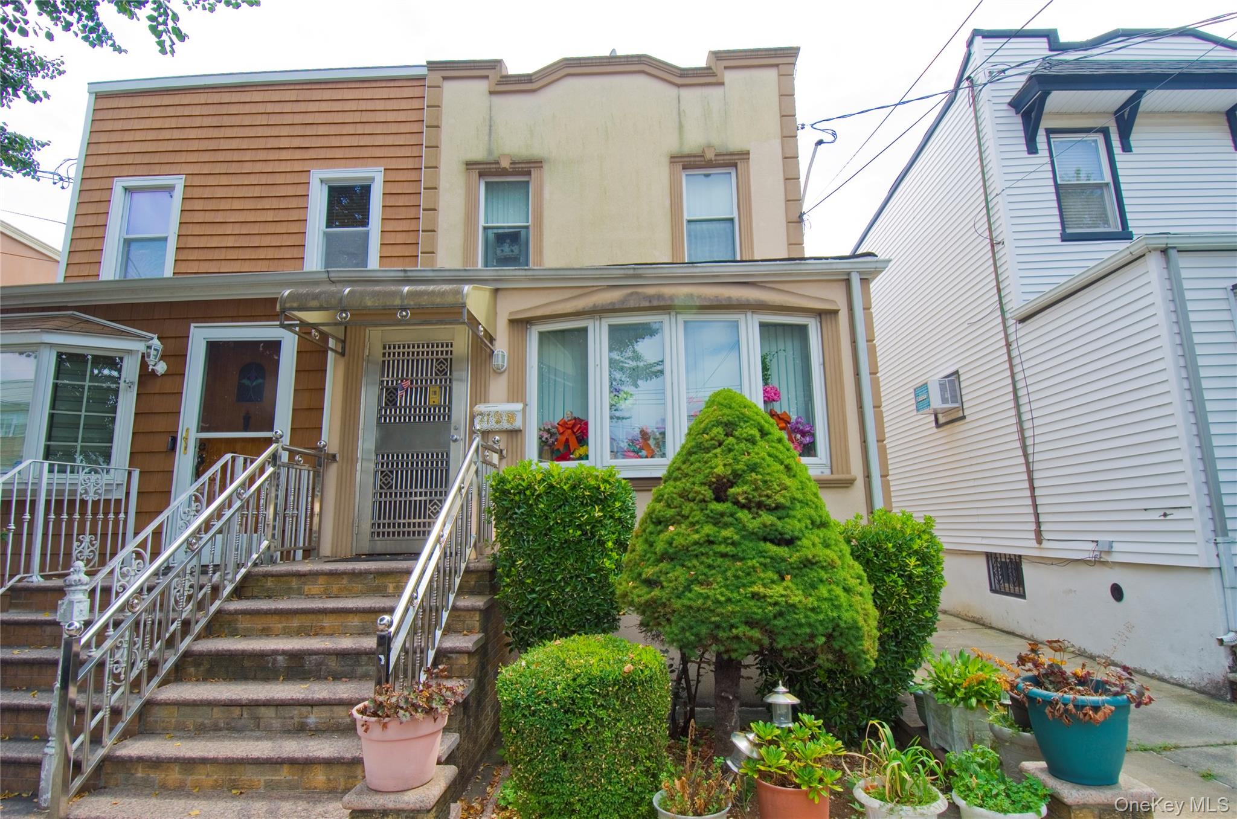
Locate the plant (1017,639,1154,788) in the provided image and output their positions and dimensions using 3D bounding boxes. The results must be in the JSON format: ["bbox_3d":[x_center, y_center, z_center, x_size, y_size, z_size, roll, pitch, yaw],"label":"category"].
[{"bbox_3d":[2.405,1.558,3.204,0.560,0.625,0.530,-1,-11,2],"label":"plant"}]

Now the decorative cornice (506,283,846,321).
[{"bbox_3d":[0.474,-0.997,5.418,2.930,0.320,0.370,-1,-10,2],"label":"decorative cornice"}]

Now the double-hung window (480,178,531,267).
[{"bbox_3d":[-1.497,-2.460,8.202,0.681,1.382,0.120,-1,-11,2],"label":"double-hung window"}]

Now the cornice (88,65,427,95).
[{"bbox_3d":[-5.080,-4.576,8.627,4.850,0.196,0.200,-1,-11,2],"label":"cornice"}]

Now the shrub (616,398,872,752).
[{"bbox_3d":[0.805,1.037,4.099,1.630,2.400,1.640,-1,-10,2],"label":"shrub"}]

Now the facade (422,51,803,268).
[{"bbox_3d":[-0.107,-3.182,7.976,4.930,3.080,0.300,-1,-10,2],"label":"facade"}]

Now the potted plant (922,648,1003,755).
[{"bbox_3d":[1.887,1.575,3.362,0.350,0.490,0.380,-1,-10,2],"label":"potted plant"}]

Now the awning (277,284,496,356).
[{"bbox_3d":[-1.881,-0.890,5.281,1.420,0.635,1.000,-1,-11,2],"label":"awning"}]

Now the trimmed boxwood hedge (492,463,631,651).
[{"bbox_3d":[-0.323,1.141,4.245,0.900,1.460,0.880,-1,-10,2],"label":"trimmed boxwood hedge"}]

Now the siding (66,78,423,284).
[{"bbox_3d":[-5.031,-3.088,8.419,4.785,2.980,0.130,-1,-11,2],"label":"siding"}]

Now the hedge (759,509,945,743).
[{"bbox_3d":[1.687,1.517,4.487,1.280,1.480,0.880,-1,-11,2],"label":"hedge"}]

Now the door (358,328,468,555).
[{"bbox_3d":[-1.850,0.251,5.528,0.930,2.050,0.090,-1,-10,2],"label":"door"}]

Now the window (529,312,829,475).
[{"bbox_3d":[0.503,-0.135,5.440,2.687,1.440,0.390,-1,-11,2],"label":"window"}]

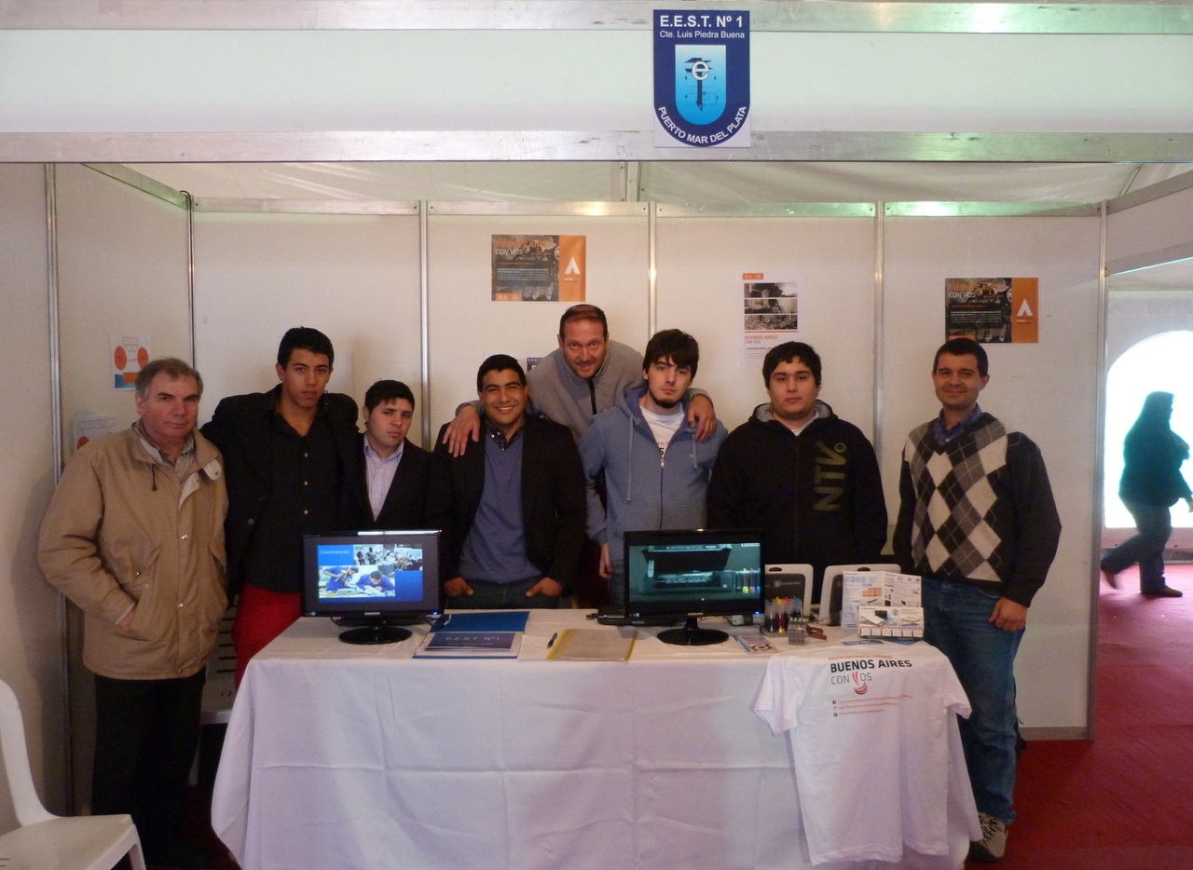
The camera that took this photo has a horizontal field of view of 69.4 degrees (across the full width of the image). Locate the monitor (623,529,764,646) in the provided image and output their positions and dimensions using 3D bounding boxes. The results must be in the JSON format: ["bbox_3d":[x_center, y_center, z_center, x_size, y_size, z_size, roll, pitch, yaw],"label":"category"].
[{"bbox_3d":[0.315,0.475,2.755,0.460,0.340,0.200,-1,3,-5],"label":"monitor"}]

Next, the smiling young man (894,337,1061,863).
[{"bbox_3d":[1.291,0.554,2.940,0.480,1.759,0.320,2,4,36],"label":"smiling young man"}]

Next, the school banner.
[{"bbox_3d":[0.228,-0.771,1.865,0.210,0.297,0.010,0,3,-1],"label":"school banner"}]

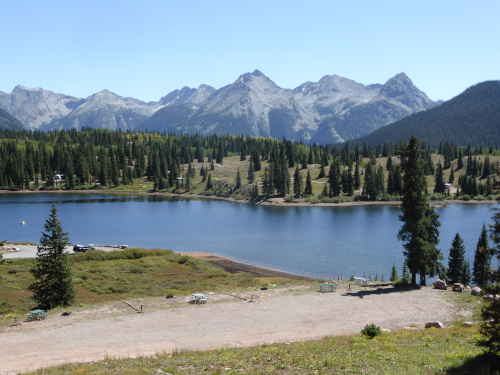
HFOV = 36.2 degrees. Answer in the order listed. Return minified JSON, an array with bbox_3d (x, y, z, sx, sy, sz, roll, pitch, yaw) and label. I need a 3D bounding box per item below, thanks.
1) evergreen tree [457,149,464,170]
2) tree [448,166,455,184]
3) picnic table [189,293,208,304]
[{"bbox_3d":[118.524,-16.290,430.000,2.900,11.000,2.900,0,3,0],"label":"evergreen tree"},{"bbox_3d":[106.713,-6.349,405.000,2.900,9.300,2.900,0,2,0],"label":"tree"},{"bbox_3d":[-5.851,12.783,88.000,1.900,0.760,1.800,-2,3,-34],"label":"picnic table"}]

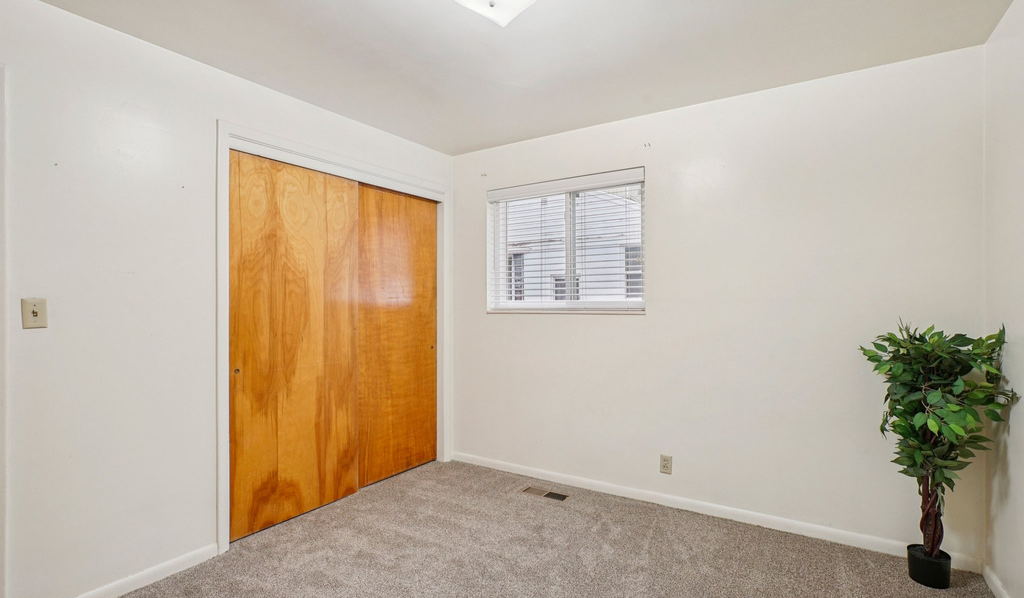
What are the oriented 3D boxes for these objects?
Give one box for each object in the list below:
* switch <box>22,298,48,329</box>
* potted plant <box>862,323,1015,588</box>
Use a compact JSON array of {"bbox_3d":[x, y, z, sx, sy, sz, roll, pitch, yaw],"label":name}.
[{"bbox_3d":[-1.822,0.056,1.741,0.016,0.115,0.071,0,0,34],"label":"switch"},{"bbox_3d":[1.875,0.690,2.042,0.480,1.160,0.450,0,0,32],"label":"potted plant"}]

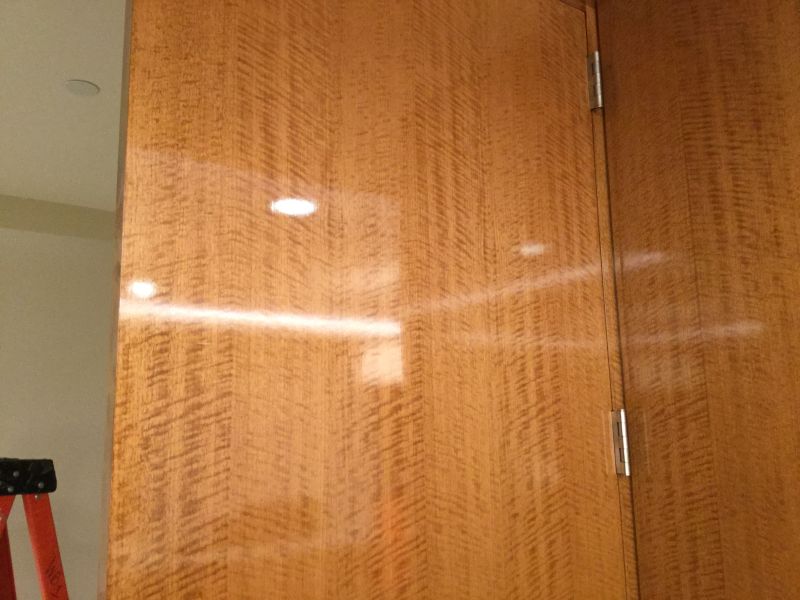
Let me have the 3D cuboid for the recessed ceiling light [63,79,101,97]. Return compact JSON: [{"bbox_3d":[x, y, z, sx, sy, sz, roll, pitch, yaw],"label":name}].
[{"bbox_3d":[-0.833,-0.557,1.880,0.086,0.013,0.086,-1,-10,0],"label":"recessed ceiling light"}]

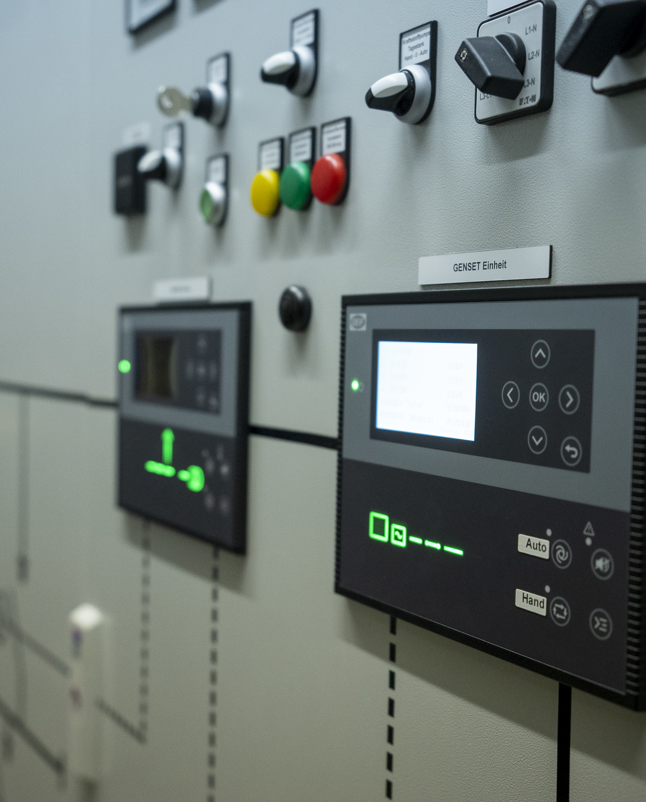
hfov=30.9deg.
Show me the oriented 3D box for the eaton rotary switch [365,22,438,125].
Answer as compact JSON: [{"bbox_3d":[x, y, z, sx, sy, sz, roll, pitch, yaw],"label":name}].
[{"bbox_3d":[0.037,-0.166,0.594,0.031,0.050,0.030,-1,4,-31],"label":"eaton rotary switch"}]

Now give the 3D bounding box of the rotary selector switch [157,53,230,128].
[{"bbox_3d":[-0.090,-0.210,0.789,0.046,0.050,0.030,-1,4,-31],"label":"rotary selector switch"}]

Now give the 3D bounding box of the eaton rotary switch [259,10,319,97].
[{"bbox_3d":[-0.023,-0.213,0.718,0.029,0.051,0.030,-1,4,-30],"label":"eaton rotary switch"}]

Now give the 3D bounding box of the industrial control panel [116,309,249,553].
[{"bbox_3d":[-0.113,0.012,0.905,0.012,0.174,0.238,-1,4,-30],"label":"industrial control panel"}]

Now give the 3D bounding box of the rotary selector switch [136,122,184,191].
[{"bbox_3d":[-0.122,-0.179,0.860,0.030,0.050,0.030,-1,4,-31],"label":"rotary selector switch"}]

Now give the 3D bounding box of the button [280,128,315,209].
[{"bbox_3d":[-0.017,-0.143,0.727,0.012,0.050,0.030,-1,4,-30],"label":"button"}]

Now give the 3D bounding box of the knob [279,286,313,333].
[{"bbox_3d":[-0.019,-0.057,0.723,0.009,0.028,0.028,-1,4,-31],"label":"knob"}]

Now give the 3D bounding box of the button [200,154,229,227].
[{"bbox_3d":[-0.079,-0.149,0.835,0.013,0.050,0.030,-1,4,-30],"label":"button"}]

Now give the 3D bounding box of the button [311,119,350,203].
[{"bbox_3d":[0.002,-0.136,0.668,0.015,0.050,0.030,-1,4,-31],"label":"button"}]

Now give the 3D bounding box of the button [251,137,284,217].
[{"bbox_3d":[-0.038,-0.145,0.763,0.012,0.050,0.030,-1,4,-30],"label":"button"}]

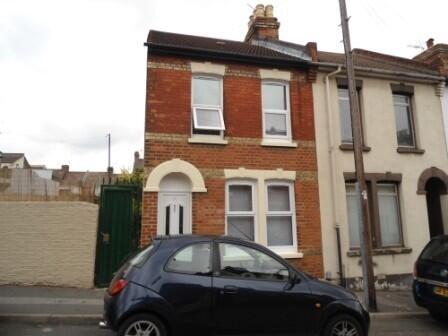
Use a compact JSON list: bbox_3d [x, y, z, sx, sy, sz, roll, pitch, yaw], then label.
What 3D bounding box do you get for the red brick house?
[{"bbox_3d":[-0.590,-1.456,12.170,4.360,9.920,8.100,2,-11,-12],"label":"red brick house"}]

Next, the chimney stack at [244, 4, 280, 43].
[{"bbox_3d":[1.487,-5.395,13.380,0.930,1.820,1.680,2,-11,-12],"label":"chimney stack"}]

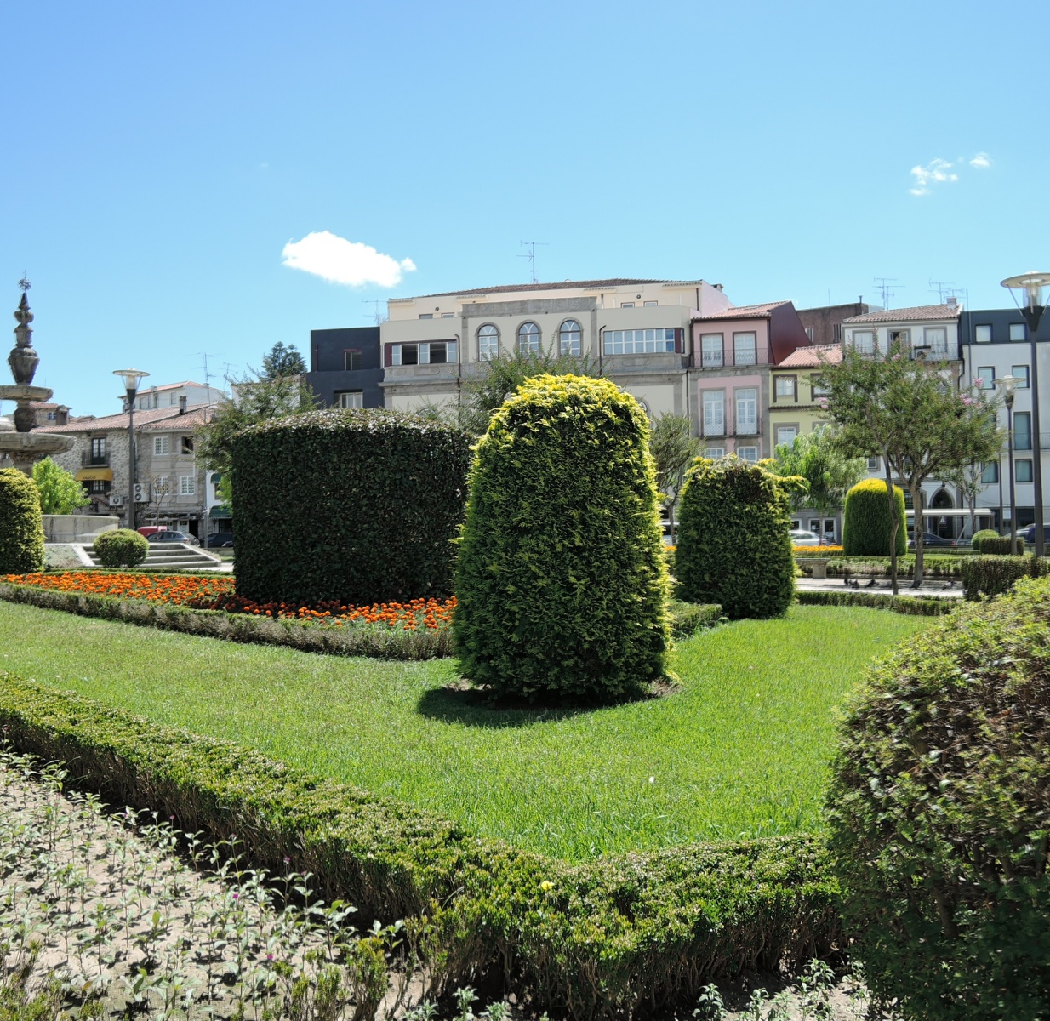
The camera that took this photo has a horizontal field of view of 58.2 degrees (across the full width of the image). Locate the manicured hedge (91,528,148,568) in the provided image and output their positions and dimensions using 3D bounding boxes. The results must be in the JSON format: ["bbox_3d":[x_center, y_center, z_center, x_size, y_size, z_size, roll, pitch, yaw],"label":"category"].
[{"bbox_3d":[-10.518,0.956,24.500,1.460,1.000,1.460,-1,-2,0],"label":"manicured hedge"}]

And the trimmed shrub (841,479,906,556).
[{"bbox_3d":[11.457,0.227,31.000,2.050,2.550,2.050,-1,-1,20],"label":"trimmed shrub"}]

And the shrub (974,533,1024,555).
[{"bbox_3d":[16.063,1.136,32.000,1.650,0.780,1.300,-1,-1,27],"label":"shrub"}]

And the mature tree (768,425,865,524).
[{"bbox_3d":[14.237,-0.961,45.979,4.700,6.320,4.700,-1,-2,0],"label":"mature tree"}]

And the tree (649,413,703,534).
[{"bbox_3d":[5.384,-1.108,34.500,2.450,5.000,2.400,-1,-1,9],"label":"tree"}]

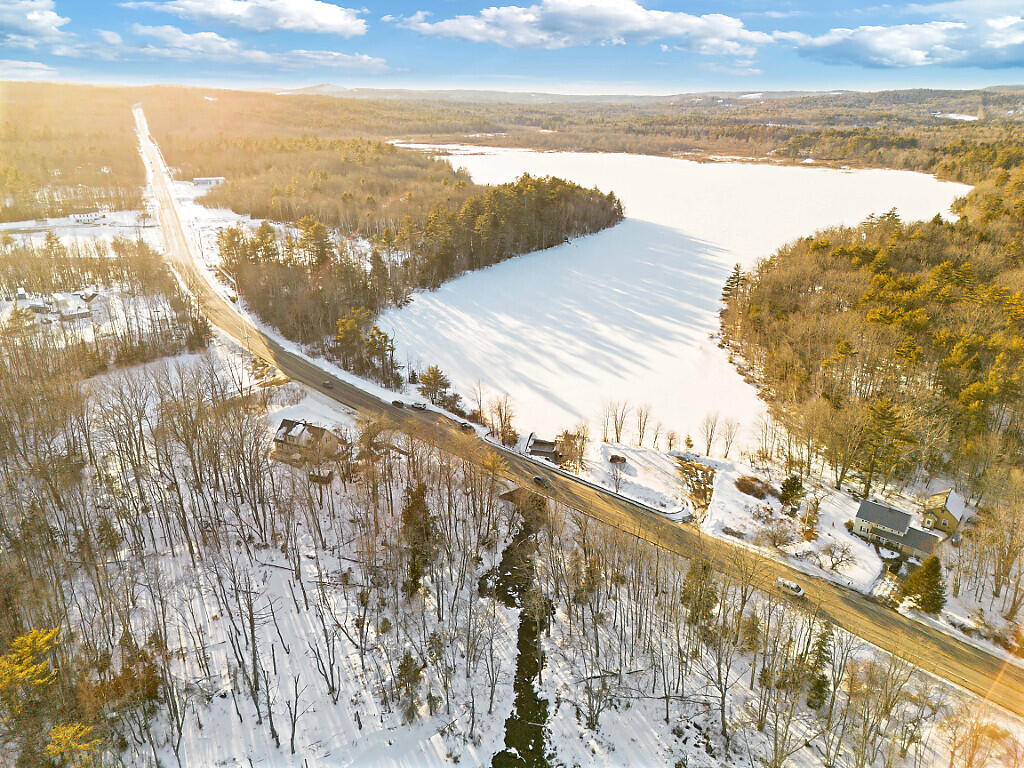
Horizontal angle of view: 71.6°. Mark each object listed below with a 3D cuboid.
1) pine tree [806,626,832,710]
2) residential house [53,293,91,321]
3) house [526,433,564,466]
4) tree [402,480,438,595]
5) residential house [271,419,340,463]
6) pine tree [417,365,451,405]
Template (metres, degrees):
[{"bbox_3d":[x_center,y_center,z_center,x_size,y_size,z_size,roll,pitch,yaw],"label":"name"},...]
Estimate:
[{"bbox_3d":[44.507,41.429,102.763,4.300,15.868,4.300,0,22,0],"label":"pine tree"},{"bbox_3d":[-178.032,-30.723,288.920,12.500,5.400,10.000,-13,25,-28],"label":"residential house"},{"bbox_3d":[8.259,15.767,177.695,7.800,5.000,8.800,6,23,15],"label":"house"},{"bbox_3d":[-16.687,28.212,126.713,6.500,24.325,6.500,0,22,0],"label":"tree"},{"bbox_3d":[-52.435,14.034,181.164,13.300,7.600,8.400,10,24,22],"label":"residential house"},{"bbox_3d":[-22.638,0.210,204.751,9.500,12.455,9.500,0,22,0],"label":"pine tree"}]

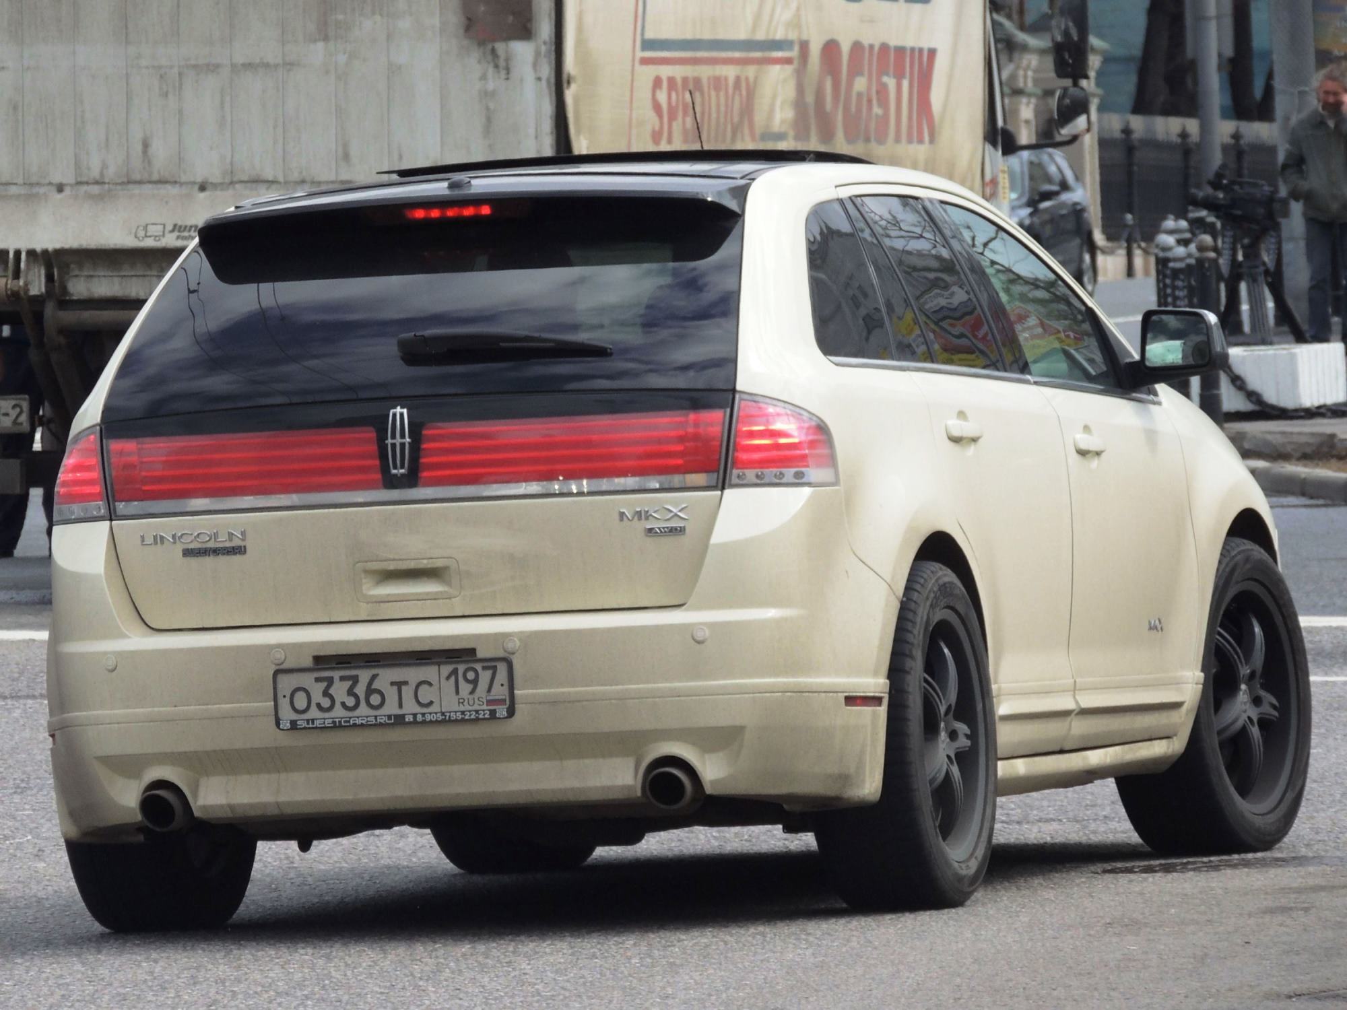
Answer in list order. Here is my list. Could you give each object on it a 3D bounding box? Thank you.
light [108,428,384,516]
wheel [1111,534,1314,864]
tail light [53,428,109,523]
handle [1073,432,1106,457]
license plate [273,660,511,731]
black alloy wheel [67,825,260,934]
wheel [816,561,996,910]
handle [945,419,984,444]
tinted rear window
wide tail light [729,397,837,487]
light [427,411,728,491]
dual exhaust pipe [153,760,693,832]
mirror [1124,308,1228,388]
[{"bbox_3d":[-0.913,-0.071,27.103,0.635,0.163,0.110,-3,0,21],"label":"light"},{"bbox_3d":[1.280,0.458,30.230,0.255,0.757,0.757,-3,0,24],"label":"wheel"},{"bbox_3d":[-1.274,-0.066,27.274,0.190,0.200,0.280,-3,0,16],"label":"tail light"},{"bbox_3d":[0.951,-0.140,28.897,0.050,0.050,0.200,-3,0,16],"label":"handle"},{"bbox_3d":[-0.591,0.400,26.734,0.530,0.131,0.020,-3,0,16],"label":"license plate"},{"bbox_3d":[-1.115,0.575,27.909,0.250,0.745,0.745,-3,0,16],"label":"black alloy wheel"},{"bbox_3d":[0.488,0.495,27.448,0.250,0.745,0.745,-3,0,16],"label":"wheel"},{"bbox_3d":[0.638,-0.160,27.719,0.045,0.045,0.220,-3,0,16],"label":"handle"},{"bbox_3d":[-0.505,-0.444,27.179,1.400,0.120,0.590,-3,41,16],"label":"tinted rear window"},{"bbox_3d":[0.233,-0.132,26.931,0.235,0.190,0.165,-3,0,-2],"label":"wide tail light"},{"bbox_3d":[-0.217,-0.103,26.902,0.650,0.160,0.110,-3,0,11],"label":"light"},{"bbox_3d":[-0.529,0.624,27.022,1.240,0.100,0.200,-3,0,16],"label":"dual exhaust pipe"},{"bbox_3d":[1.165,-0.365,29.386,0.250,0.180,0.160,-3,0,16],"label":"mirror"}]

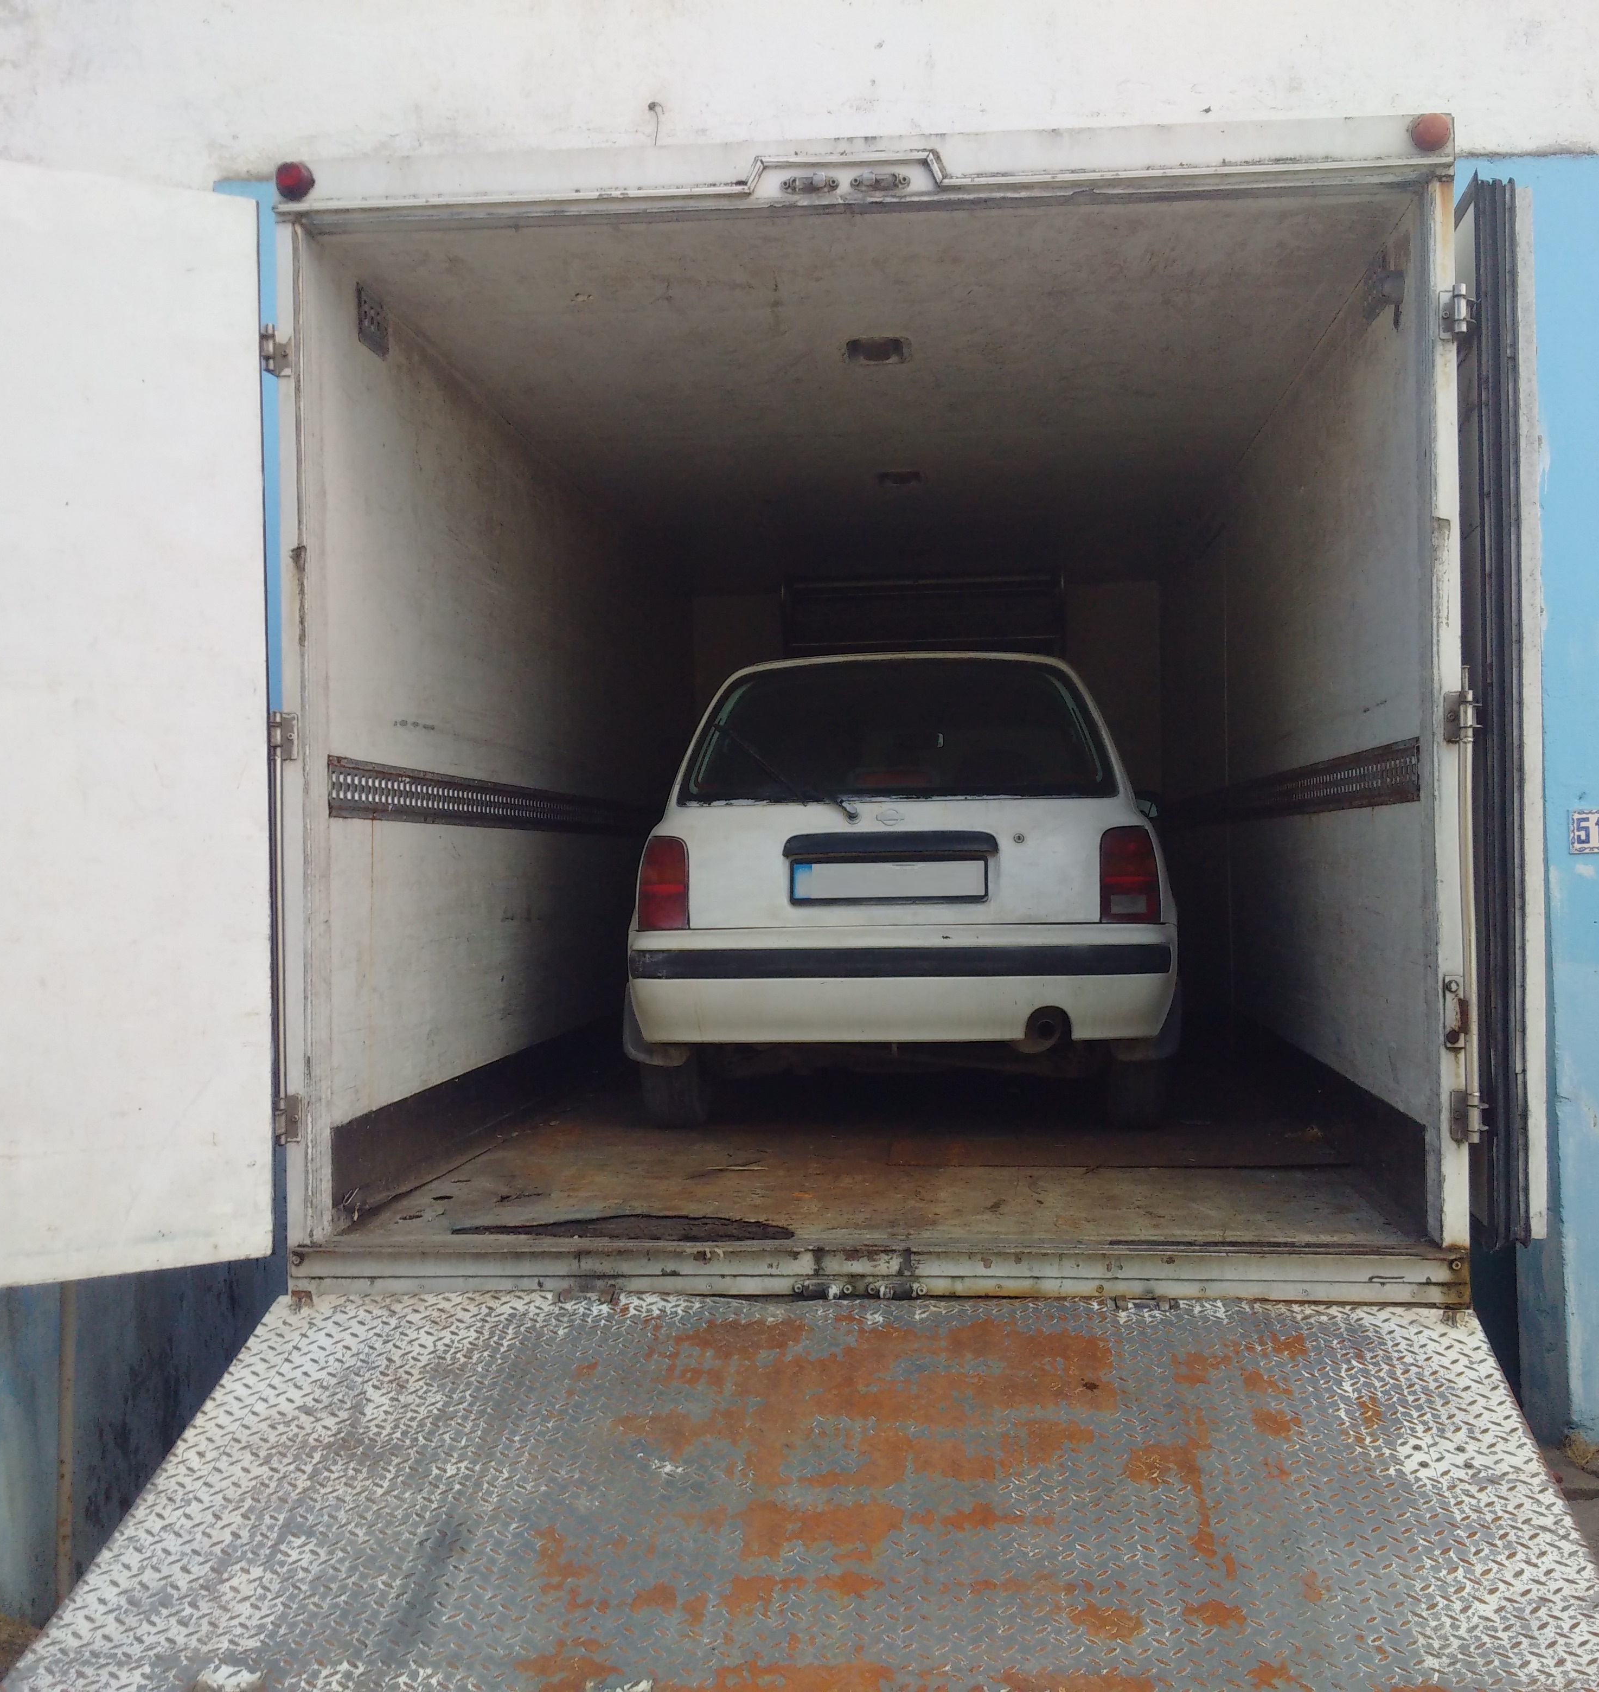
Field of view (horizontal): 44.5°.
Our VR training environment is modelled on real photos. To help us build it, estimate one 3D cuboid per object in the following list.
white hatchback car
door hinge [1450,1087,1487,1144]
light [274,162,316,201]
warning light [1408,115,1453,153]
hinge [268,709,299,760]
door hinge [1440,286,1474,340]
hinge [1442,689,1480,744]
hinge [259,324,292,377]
[{"bbox_3d":[0.431,0.131,7.050,1.600,1.430,3.700,-1,0,5],"label":"white hatchback car"},{"bbox_3d":[1.339,0.541,3.921,0.066,0.108,0.040,-1,0,5],"label":"door hinge"},{"bbox_3d":[-1.066,-1.404,4.133,0.077,0.077,0.048,-1,0,5],"label":"light"},{"bbox_3d":[1.267,-1.429,3.920,0.077,0.077,0.048,-1,0,5],"label":"warning light"},{"bbox_3d":[-1.095,-0.234,4.148,0.063,0.106,0.040,-1,0,5],"label":"hinge"},{"bbox_3d":[1.321,-1.073,3.933,0.066,0.108,0.040,-1,0,5],"label":"door hinge"},{"bbox_3d":[1.328,-0.260,3.927,0.066,0.108,0.040,-1,0,5],"label":"hinge"},{"bbox_3d":[-1.112,-1.054,4.155,0.063,0.106,0.040,-1,0,5],"label":"hinge"}]

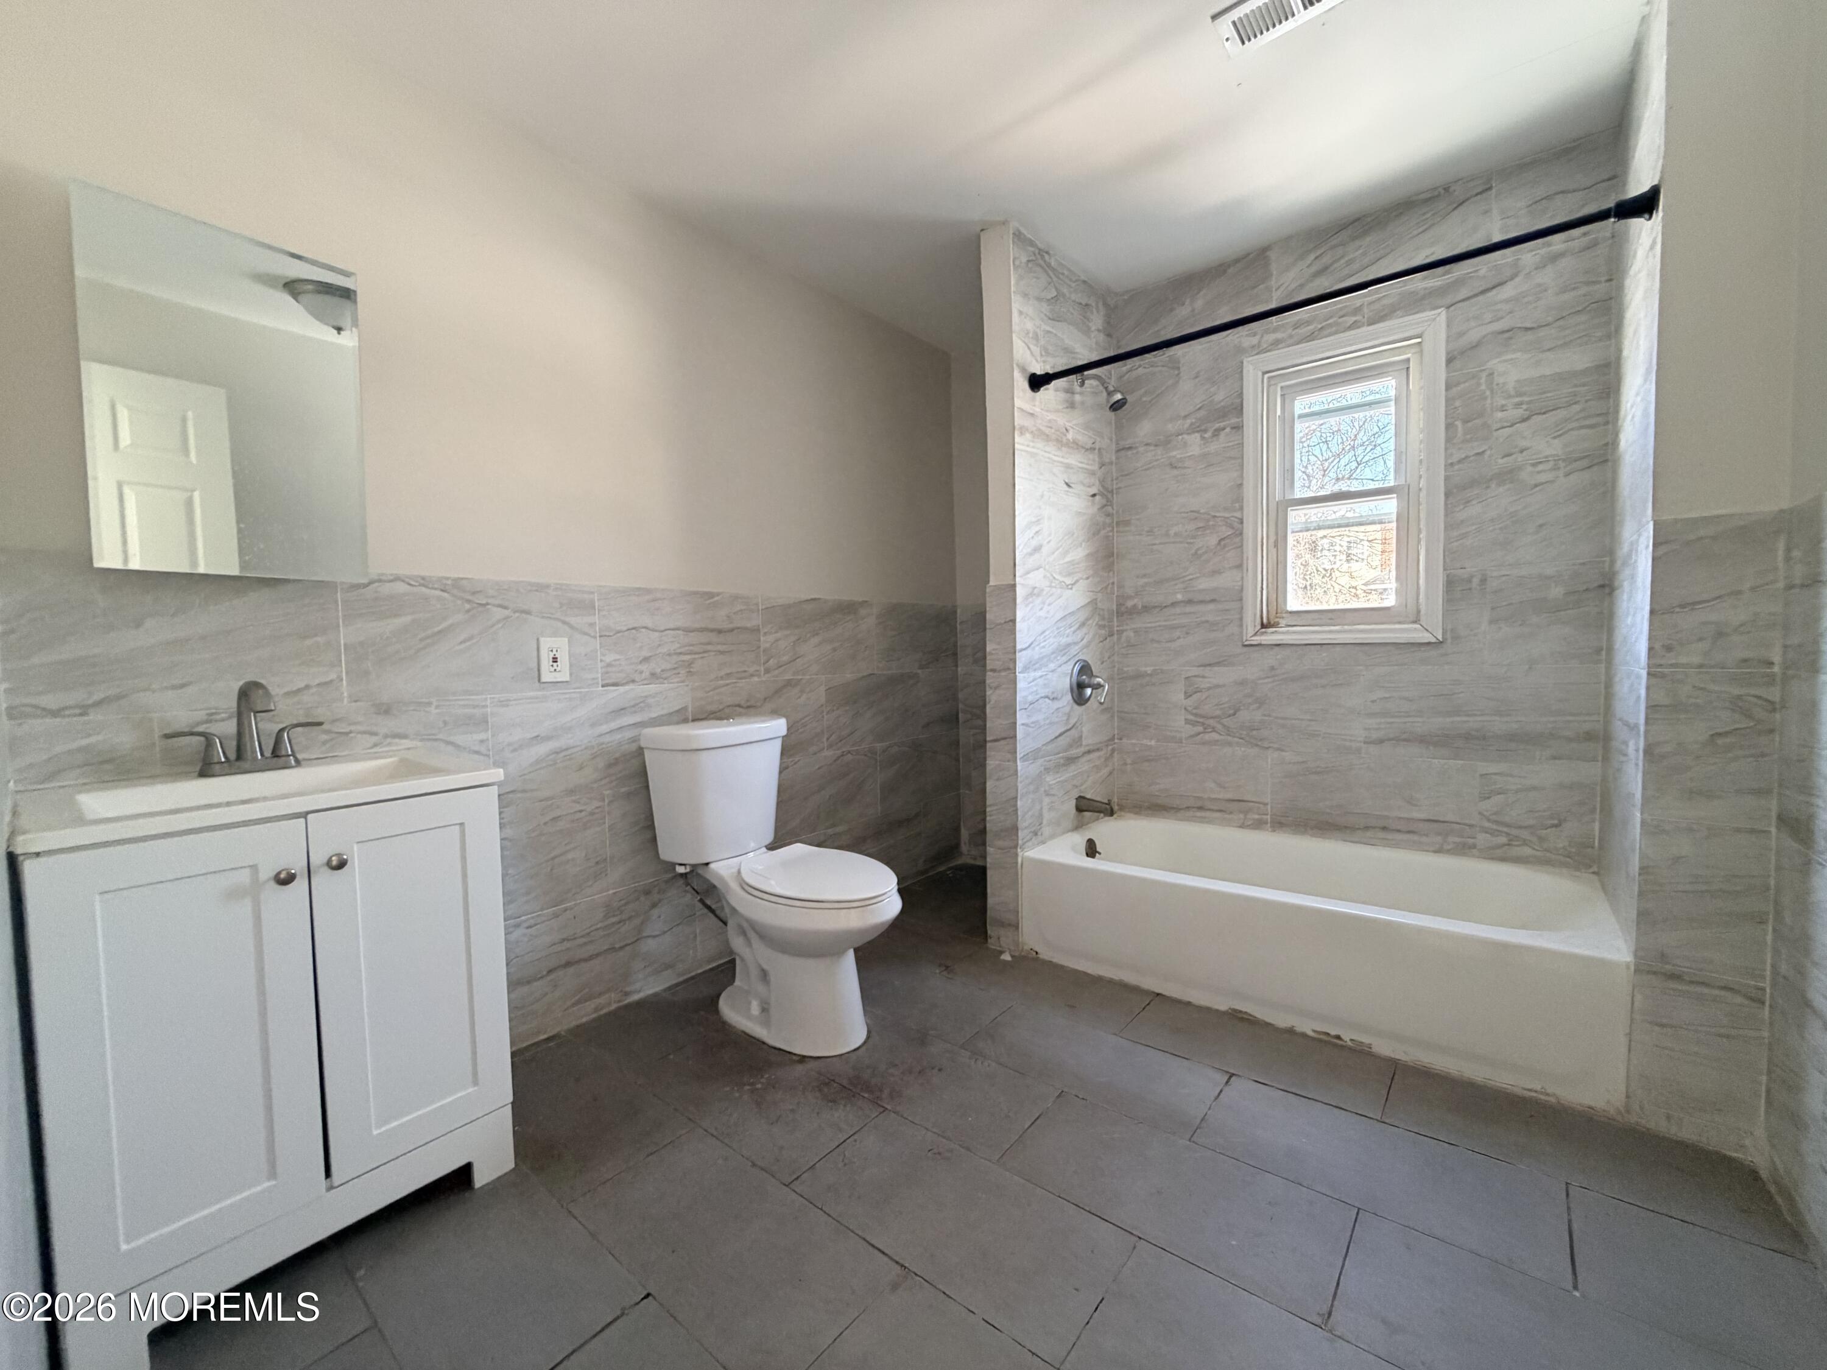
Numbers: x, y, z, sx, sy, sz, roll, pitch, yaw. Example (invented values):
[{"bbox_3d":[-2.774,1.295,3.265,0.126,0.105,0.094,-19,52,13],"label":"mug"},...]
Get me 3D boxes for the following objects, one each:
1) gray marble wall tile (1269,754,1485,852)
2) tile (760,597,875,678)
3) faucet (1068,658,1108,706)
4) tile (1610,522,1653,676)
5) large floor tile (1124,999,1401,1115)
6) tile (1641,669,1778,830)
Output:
[{"bbox_3d":[1.578,0.385,2.573,0.619,0.302,0.011,1,3,39],"label":"gray marble wall tile"},{"bbox_3d":[-0.353,-0.182,2.864,0.012,0.298,0.600,1,4,39],"label":"tile"},{"bbox_3d":[0.688,-0.006,2.822,0.100,0.180,0.178,1,3,39],"label":"faucet"},{"bbox_3d":[1.713,-0.192,1.767,0.011,0.302,0.607,1,3,39],"label":"tile"},{"bbox_3d":[0.882,0.947,1.921,0.604,0.012,0.297,1,4,39],"label":"large floor tile"},{"bbox_3d":[1.602,0.127,1.492,0.180,0.307,0.011,1,3,39],"label":"tile"}]

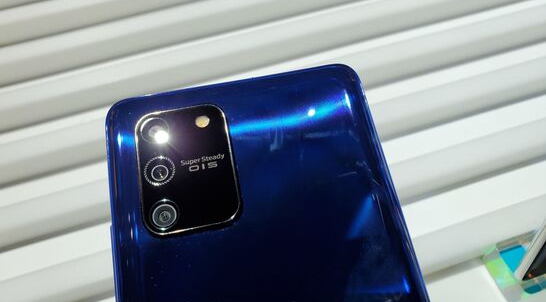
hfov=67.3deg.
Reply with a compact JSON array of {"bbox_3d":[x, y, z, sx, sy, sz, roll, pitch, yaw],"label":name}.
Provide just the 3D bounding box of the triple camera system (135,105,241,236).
[{"bbox_3d":[-0.023,0.004,0.109,0.025,0.002,0.034,-11,70,-3],"label":"triple camera system"}]

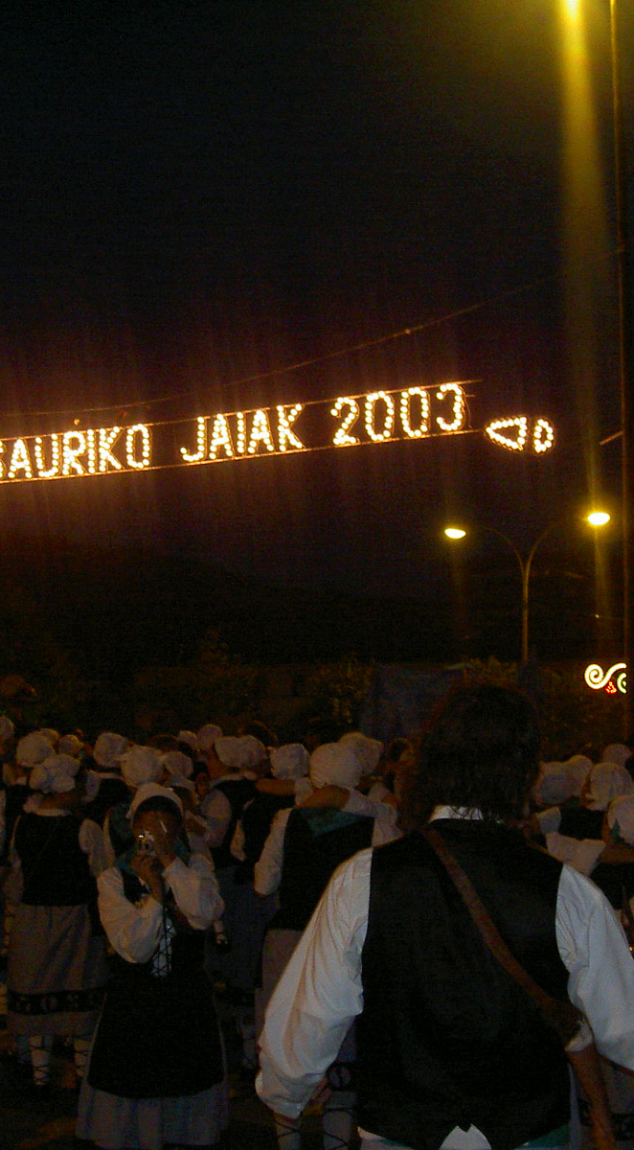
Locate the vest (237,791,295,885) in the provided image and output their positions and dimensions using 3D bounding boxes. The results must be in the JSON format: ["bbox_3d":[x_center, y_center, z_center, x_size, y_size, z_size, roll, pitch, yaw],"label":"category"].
[{"bbox_3d":[-0.214,1.212,8.000,0.360,0.460,0.250,0,-5,-5],"label":"vest"}]

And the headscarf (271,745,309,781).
[{"bbox_3d":[-0.133,0.922,8.500,0.190,0.185,0.220,0,-6,10],"label":"headscarf"}]

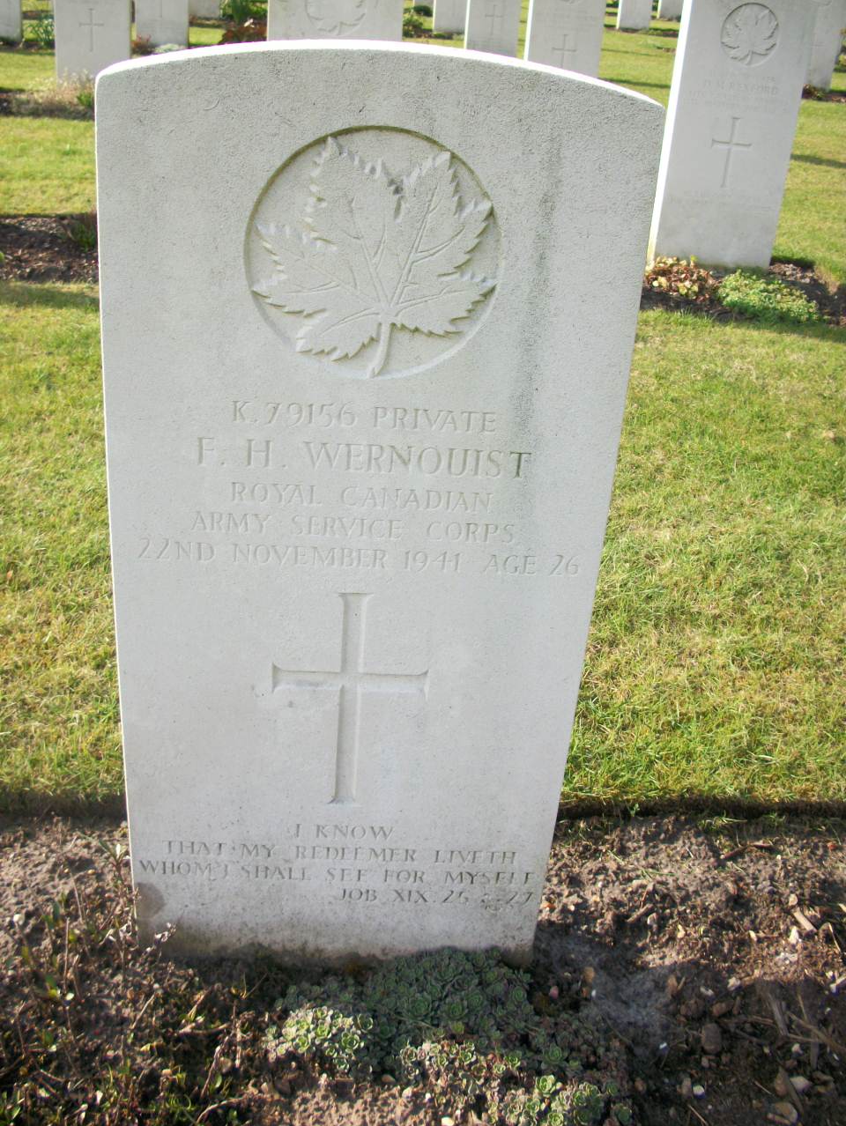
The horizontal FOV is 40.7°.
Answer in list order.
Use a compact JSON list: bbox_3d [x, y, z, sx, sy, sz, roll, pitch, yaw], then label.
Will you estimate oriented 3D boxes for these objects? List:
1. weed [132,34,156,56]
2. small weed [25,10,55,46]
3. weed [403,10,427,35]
[{"bbox_3d":[-1.875,-3.448,7.596,0.180,0.140,0.160,3,27,-3],"label":"weed"},{"bbox_3d":[-2.576,-3.637,7.761,0.270,0.230,0.240,3,27,-3],"label":"small weed"},{"bbox_3d":[-0.119,-4.699,9.945,0.260,0.200,0.230,3,27,-3],"label":"weed"}]

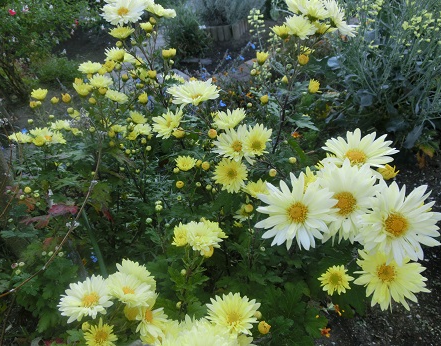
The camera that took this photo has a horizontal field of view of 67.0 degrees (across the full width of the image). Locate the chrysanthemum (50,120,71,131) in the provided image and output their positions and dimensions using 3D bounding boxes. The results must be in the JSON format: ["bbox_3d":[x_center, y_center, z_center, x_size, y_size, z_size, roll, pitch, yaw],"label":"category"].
[{"bbox_3d":[-0.346,-0.103,0.720,0.043,0.018,0.043,0,35,0],"label":"chrysanthemum"}]

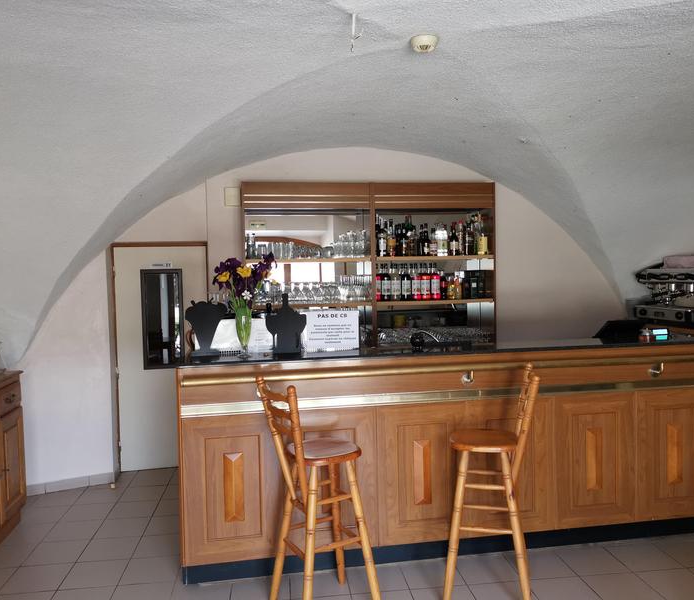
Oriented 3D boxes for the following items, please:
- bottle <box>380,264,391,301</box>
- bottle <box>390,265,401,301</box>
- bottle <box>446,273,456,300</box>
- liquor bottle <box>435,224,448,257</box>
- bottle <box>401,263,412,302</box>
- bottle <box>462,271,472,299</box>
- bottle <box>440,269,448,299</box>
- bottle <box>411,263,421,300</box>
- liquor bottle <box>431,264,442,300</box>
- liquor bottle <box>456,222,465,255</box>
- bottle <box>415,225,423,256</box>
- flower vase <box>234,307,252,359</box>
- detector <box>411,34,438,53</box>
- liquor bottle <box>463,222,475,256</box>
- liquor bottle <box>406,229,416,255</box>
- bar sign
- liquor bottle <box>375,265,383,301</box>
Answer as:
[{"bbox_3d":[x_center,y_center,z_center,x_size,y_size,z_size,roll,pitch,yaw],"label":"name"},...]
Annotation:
[{"bbox_3d":[0.333,-0.149,5.256,0.078,0.313,0.078,-2,3,-9],"label":"bottle"},{"bbox_3d":[0.396,-0.142,5.006,0.077,0.297,0.077,-2,3,-10],"label":"bottle"},{"bbox_3d":[0.851,-0.102,5.100,0.070,0.212,0.066,-2,3,-7],"label":"bottle"},{"bbox_3d":[0.814,-0.505,5.302,0.084,0.273,0.084,-2,3,-9],"label":"liquor bottle"},{"bbox_3d":[0.483,-0.146,5.080,0.074,0.305,0.074,-2,3,-7],"label":"bottle"},{"bbox_3d":[0.983,-0.123,5.107,0.068,0.221,0.068,-2,3,-10],"label":"bottle"},{"bbox_3d":[0.824,-0.128,5.331,0.064,0.261,0.064,-2,3,-9],"label":"bottle"},{"bbox_3d":[0.568,-0.149,5.100,0.074,0.305,0.074,-2,3,-7],"label":"bottle"},{"bbox_3d":[0.761,-0.155,5.325,0.079,0.317,0.079,-2,3,-9],"label":"liquor bottle"},{"bbox_3d":[0.934,-0.510,5.120,0.068,0.280,0.068,-2,3,-7],"label":"liquor bottle"},{"bbox_3d":[0.621,-0.501,5.271,0.067,0.273,0.067,-2,3,-9],"label":"bottle"},{"bbox_3d":[-0.561,0.174,3.390,0.093,0.270,0.093,-2,3,-7],"label":"flower vase"},{"bbox_3d":[0.329,-1.088,2.650,0.112,0.052,0.112,-2,3,-10],"label":"detector"},{"bbox_3d":[1.052,-0.520,5.340,0.079,0.286,0.079,-2,3,-9],"label":"liquor bottle"},{"bbox_3d":[0.514,-0.464,5.012,0.072,0.229,0.072,-2,3,-10],"label":"liquor bottle"},{"bbox_3d":[-0.089,0.175,3.520,0.315,0.222,0.030,-2,3,-10],"label":"bar sign"},{"bbox_3d":[0.251,-0.147,5.244,0.077,0.314,0.077,-2,3,-9],"label":"liquor bottle"}]

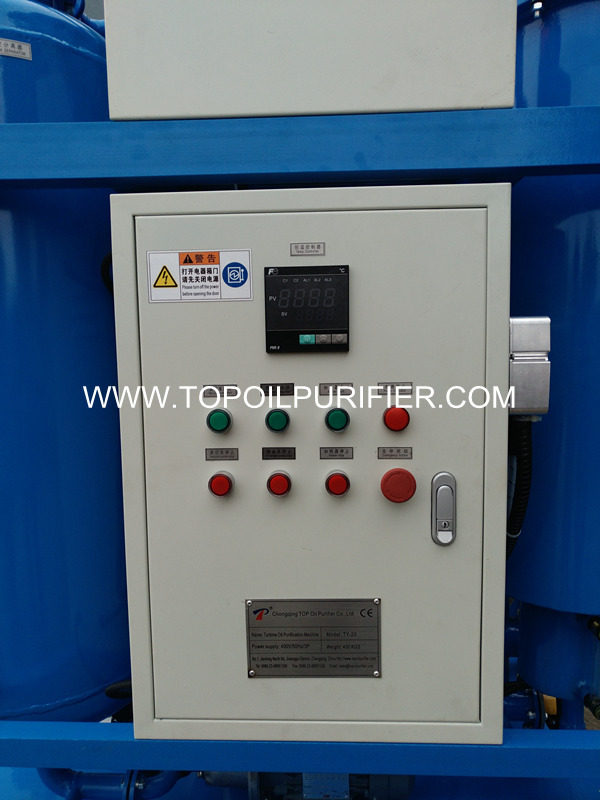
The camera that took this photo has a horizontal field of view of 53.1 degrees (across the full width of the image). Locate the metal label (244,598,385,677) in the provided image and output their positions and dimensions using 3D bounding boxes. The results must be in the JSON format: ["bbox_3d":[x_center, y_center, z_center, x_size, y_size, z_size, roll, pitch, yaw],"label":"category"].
[{"bbox_3d":[0.017,0.290,0.730,0.162,0.100,0.002,-1,5,3],"label":"metal label"}]

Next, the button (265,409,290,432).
[{"bbox_3d":[-0.026,0.024,0.701,0.029,0.029,0.014,-1,5,3],"label":"button"}]

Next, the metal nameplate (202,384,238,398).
[{"bbox_3d":[-0.093,-0.011,0.704,0.040,0.015,0.002,-1,5,3],"label":"metal nameplate"}]

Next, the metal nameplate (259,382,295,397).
[{"bbox_3d":[-0.026,-0.012,0.701,0.040,0.015,0.002,-1,5,3],"label":"metal nameplate"}]

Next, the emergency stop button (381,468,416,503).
[{"bbox_3d":[0.113,0.097,0.692,0.040,0.040,0.030,-1,5,3],"label":"emergency stop button"}]

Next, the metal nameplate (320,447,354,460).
[{"bbox_3d":[0.043,0.063,0.708,0.040,0.015,0.002,-1,5,3],"label":"metal nameplate"}]

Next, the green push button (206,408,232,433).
[{"bbox_3d":[-0.094,0.024,0.702,0.029,0.029,0.015,-1,5,3],"label":"green push button"}]

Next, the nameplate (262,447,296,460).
[{"bbox_3d":[-0.024,0.064,0.710,0.040,0.015,0.002,-1,5,3],"label":"nameplate"}]

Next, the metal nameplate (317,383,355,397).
[{"bbox_3d":[0.042,-0.012,0.698,0.040,0.015,0.002,-1,5,3],"label":"metal nameplate"}]

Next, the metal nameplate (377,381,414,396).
[{"bbox_3d":[0.110,-0.013,0.695,0.040,0.015,0.002,-1,5,3],"label":"metal nameplate"}]

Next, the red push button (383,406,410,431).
[{"bbox_3d":[0.111,0.021,0.692,0.029,0.029,0.015,-1,5,3],"label":"red push button"}]

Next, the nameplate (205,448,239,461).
[{"bbox_3d":[-0.093,0.065,0.714,0.040,0.015,0.002,-1,5,3],"label":"nameplate"}]

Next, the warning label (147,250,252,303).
[{"bbox_3d":[-0.116,-0.143,0.695,0.121,0.058,0.002,-1,5,3],"label":"warning label"}]

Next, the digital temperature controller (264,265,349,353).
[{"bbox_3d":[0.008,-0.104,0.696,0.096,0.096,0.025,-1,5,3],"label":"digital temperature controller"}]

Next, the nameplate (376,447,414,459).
[{"bbox_3d":[0.112,0.062,0.705,0.040,0.014,0.002,-1,5,3],"label":"nameplate"}]

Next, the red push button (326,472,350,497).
[{"bbox_3d":[0.045,0.098,0.703,0.029,0.029,0.015,-1,5,3],"label":"red push button"}]

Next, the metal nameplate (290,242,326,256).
[{"bbox_3d":[0.009,-0.173,0.687,0.040,0.015,0.002,-1,5,3],"label":"metal nameplate"}]

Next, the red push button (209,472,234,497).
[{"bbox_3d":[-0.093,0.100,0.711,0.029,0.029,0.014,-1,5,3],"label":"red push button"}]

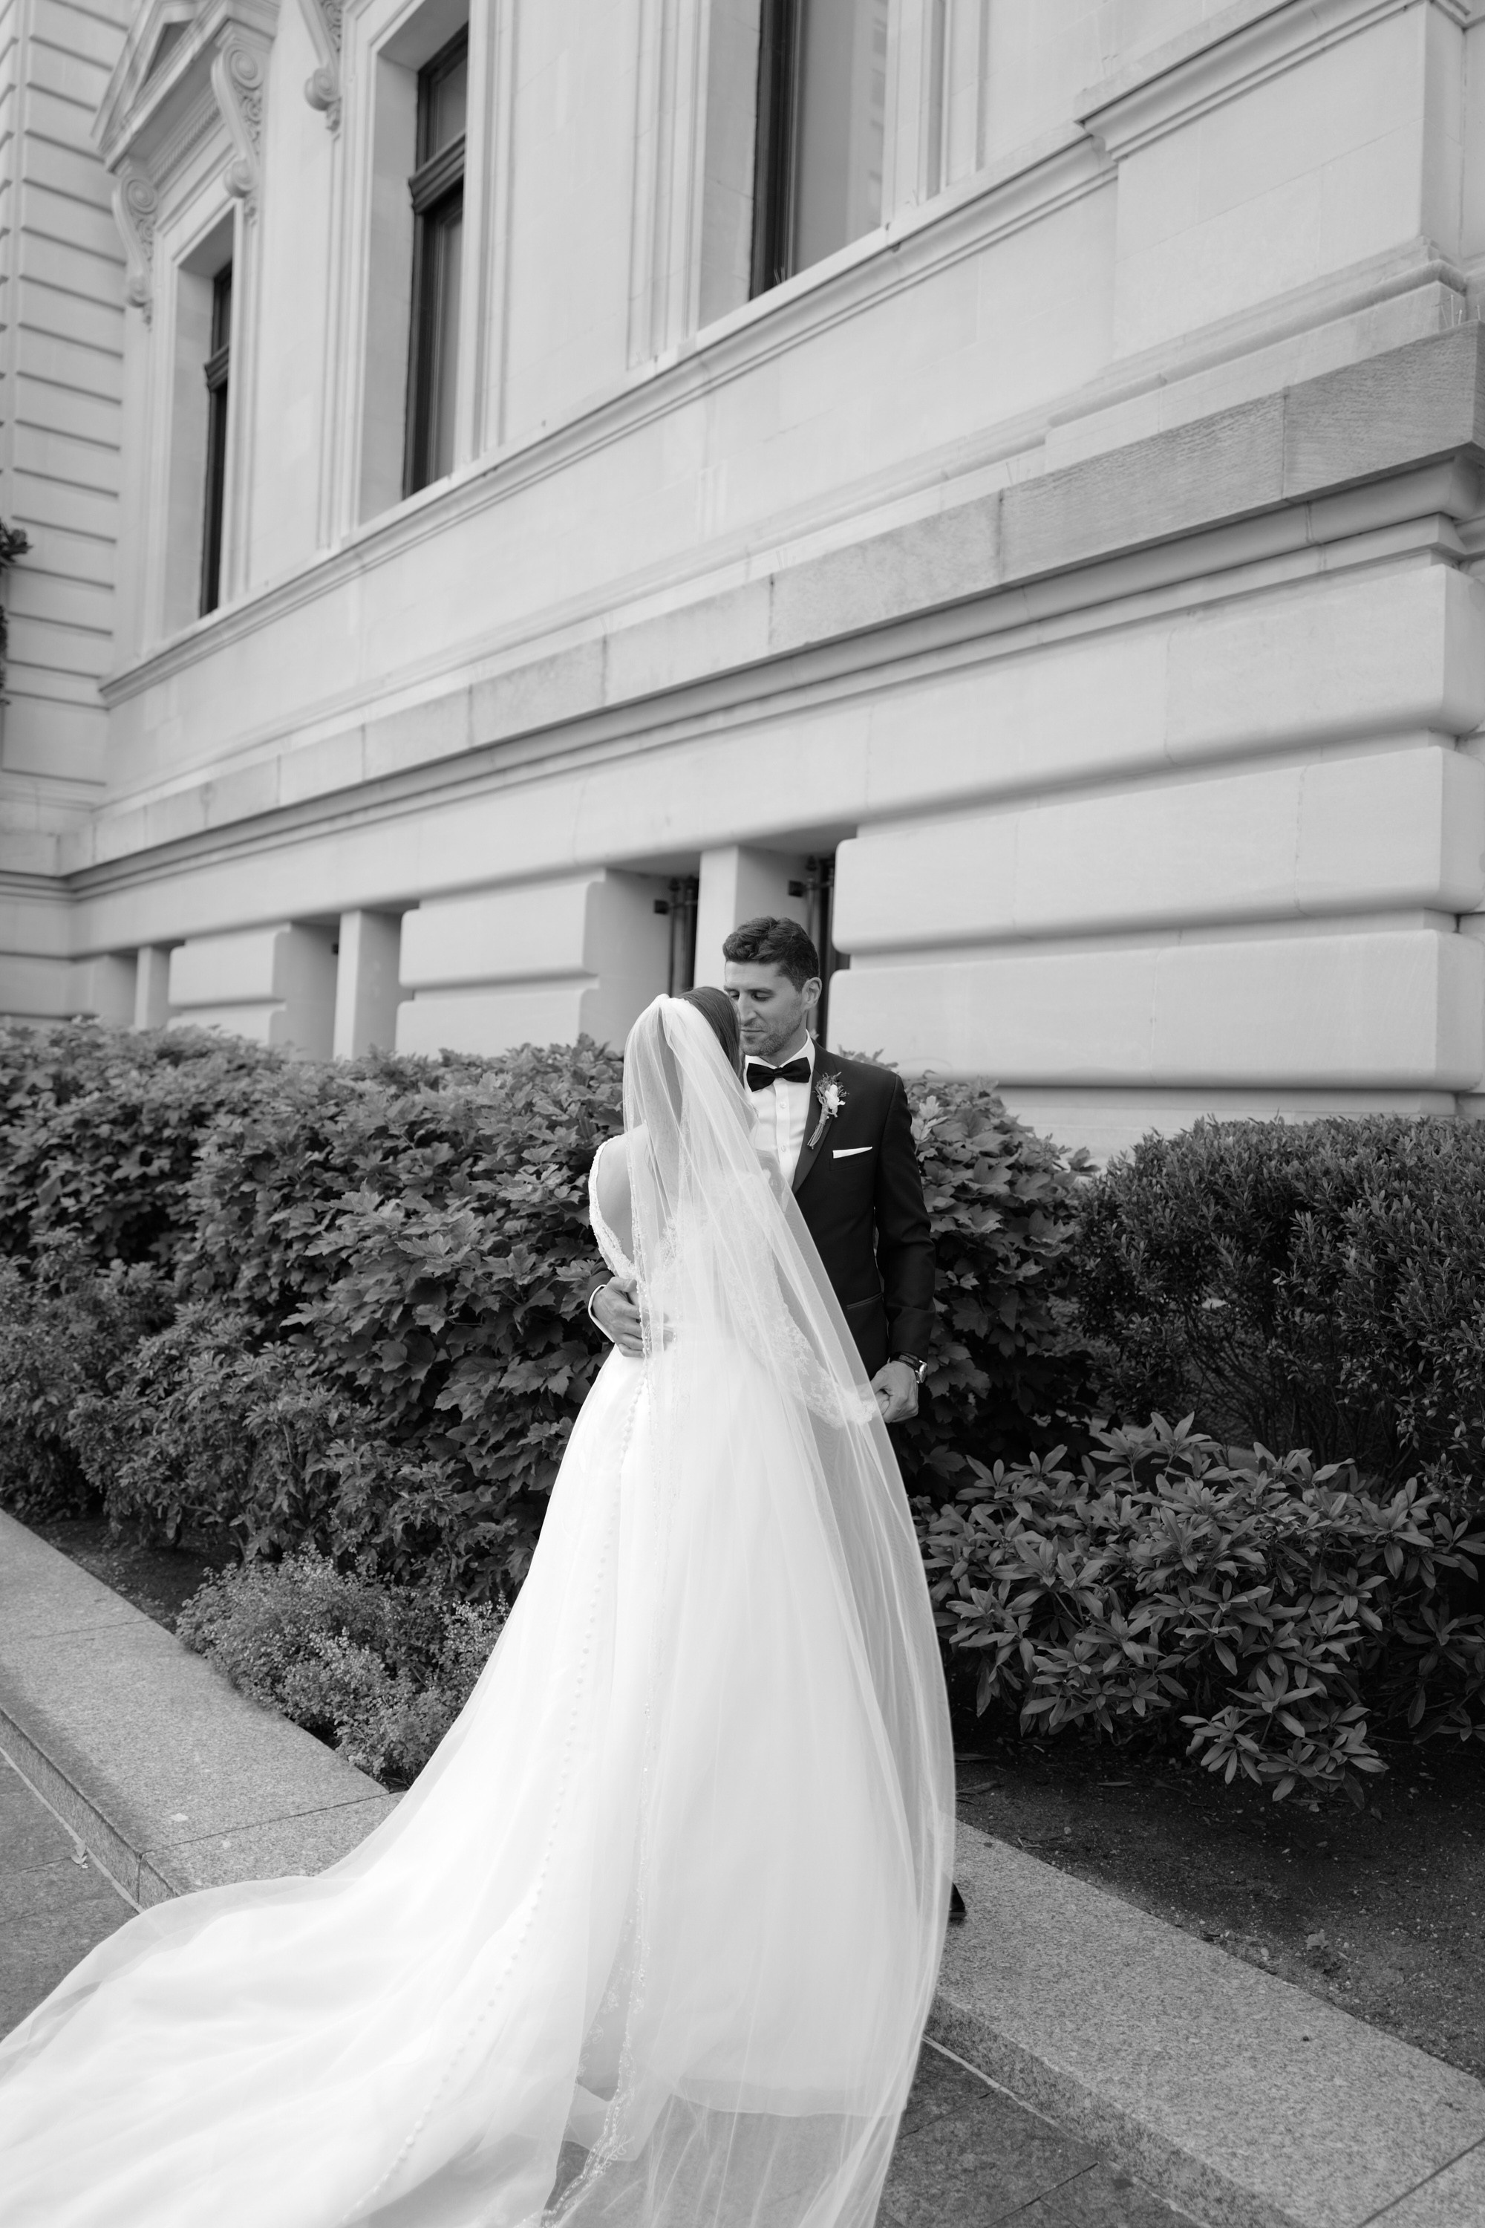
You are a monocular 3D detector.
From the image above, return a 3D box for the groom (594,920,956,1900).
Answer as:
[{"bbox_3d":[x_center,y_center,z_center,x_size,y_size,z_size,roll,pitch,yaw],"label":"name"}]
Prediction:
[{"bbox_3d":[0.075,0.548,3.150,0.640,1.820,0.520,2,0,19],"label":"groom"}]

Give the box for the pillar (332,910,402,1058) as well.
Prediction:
[{"bbox_3d":[-2.451,-0.710,11.617,0.432,1.249,0.322,2,0,-38],"label":"pillar"}]

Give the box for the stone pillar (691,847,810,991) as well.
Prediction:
[{"bbox_3d":[0.035,-0.629,8.381,0.432,1.239,0.298,2,0,-38],"label":"stone pillar"}]

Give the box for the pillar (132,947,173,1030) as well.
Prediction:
[{"bbox_3d":[-4.930,-0.785,14.842,0.432,1.249,0.312,2,0,-38],"label":"pillar"}]

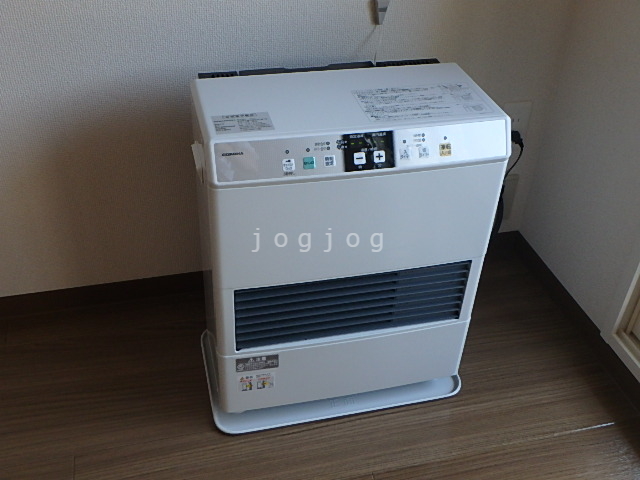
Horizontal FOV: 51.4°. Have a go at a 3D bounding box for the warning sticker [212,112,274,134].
[{"bbox_3d":[-0.104,-0.158,0.898,0.079,0.002,0.053,-7,38,-12],"label":"warning sticker"}]

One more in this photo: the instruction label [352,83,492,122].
[{"bbox_3d":[0.149,-0.203,0.975,0.186,0.002,0.104,-7,38,-12],"label":"instruction label"}]

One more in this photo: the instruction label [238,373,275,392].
[{"bbox_3d":[-0.105,0.237,1.105,0.061,0.038,0.002,-7,38,-12],"label":"instruction label"}]

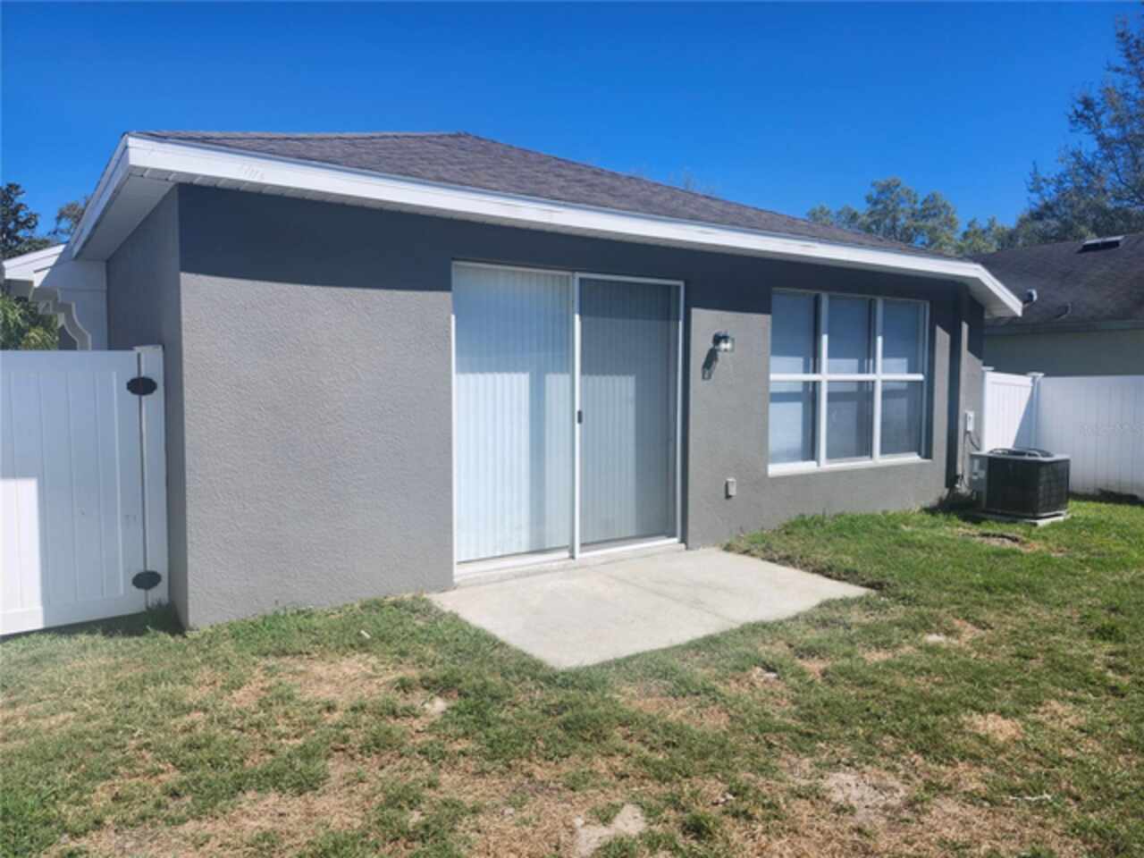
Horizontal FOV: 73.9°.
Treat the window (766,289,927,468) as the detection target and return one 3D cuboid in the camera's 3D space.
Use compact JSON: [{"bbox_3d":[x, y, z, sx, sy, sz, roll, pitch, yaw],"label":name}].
[{"bbox_3d":[3.243,-0.559,8.805,2.980,1.890,0.140,-3,6,-35],"label":"window"}]

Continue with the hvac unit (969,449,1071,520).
[{"bbox_3d":[5.793,0.658,9.811,0.750,0.700,0.860,-3,6,-35],"label":"hvac unit"}]

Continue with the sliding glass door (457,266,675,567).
[{"bbox_3d":[0.067,-0.107,6.570,2.420,2.420,0.140,-3,6,-35],"label":"sliding glass door"}]

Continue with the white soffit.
[{"bbox_3d":[0.264,-1.634,8.663,9.720,0.550,4.820,-3,6,-36],"label":"white soffit"}]

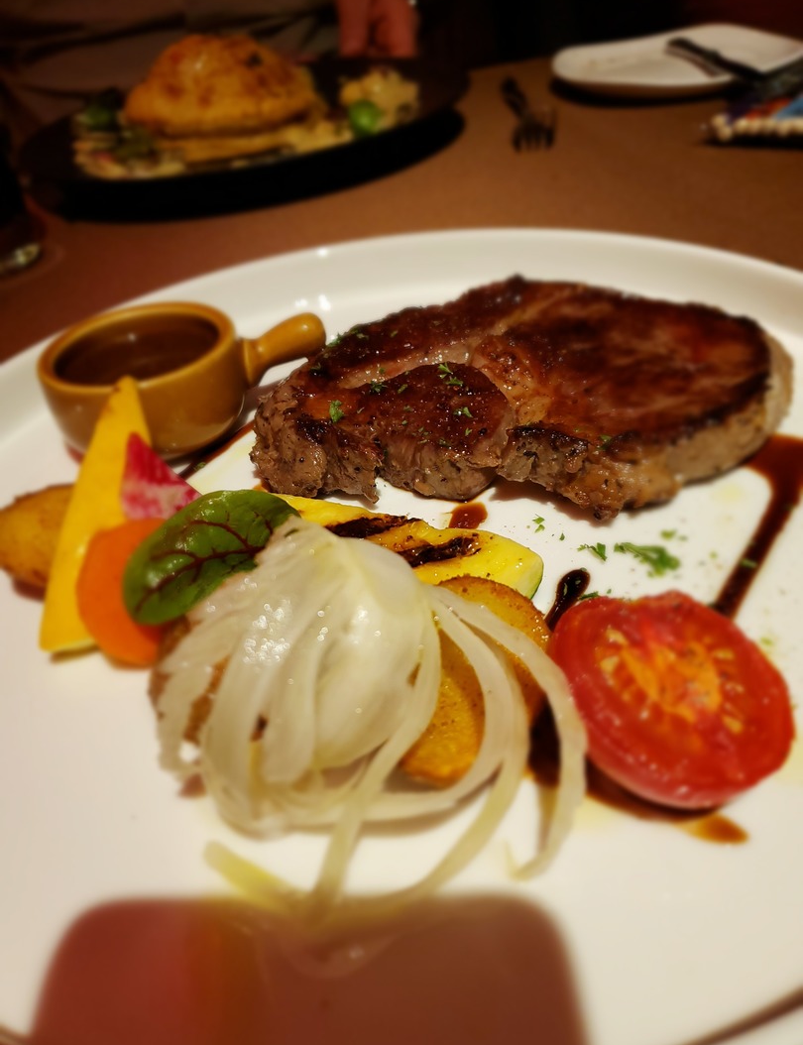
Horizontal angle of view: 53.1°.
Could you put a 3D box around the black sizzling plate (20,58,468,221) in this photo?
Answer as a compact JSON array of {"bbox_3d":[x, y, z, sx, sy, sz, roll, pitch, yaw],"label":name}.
[{"bbox_3d":[-0.103,-0.272,0.553,0.295,0.027,0.292,-8,39,0],"label":"black sizzling plate"}]

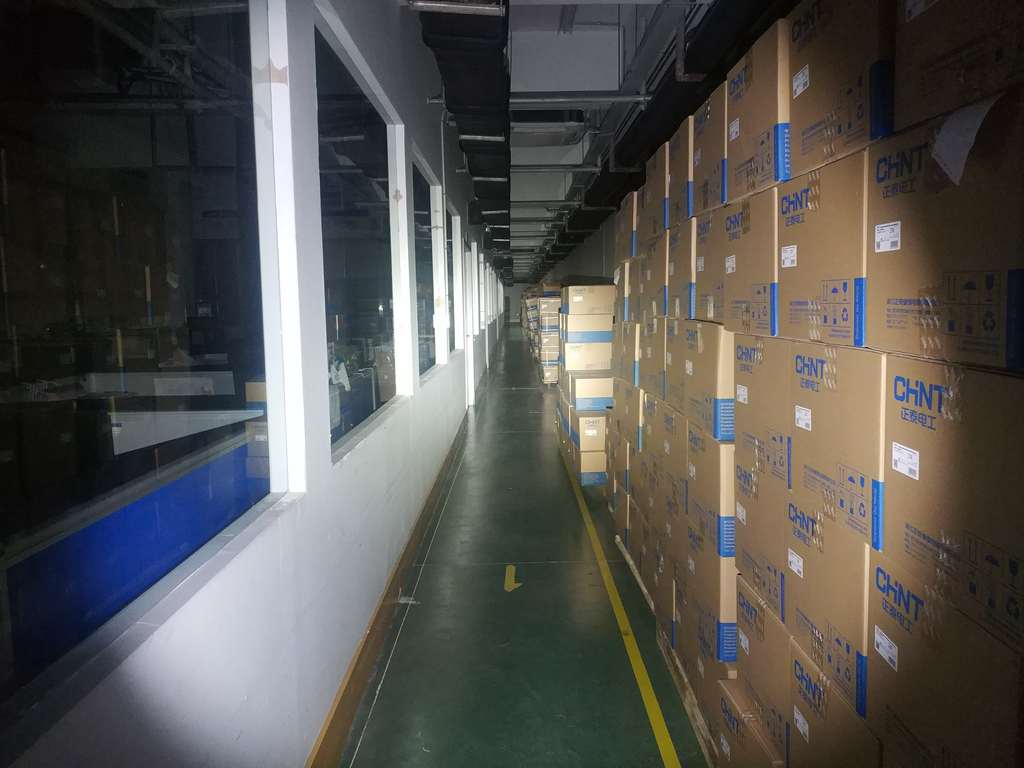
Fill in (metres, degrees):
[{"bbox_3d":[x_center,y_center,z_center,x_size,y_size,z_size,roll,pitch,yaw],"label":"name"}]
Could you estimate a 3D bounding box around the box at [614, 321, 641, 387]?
[{"bbox_3d":[0.837,-0.158,4.769,0.480,0.306,0.500,-1,5,0],"label":"box"}]

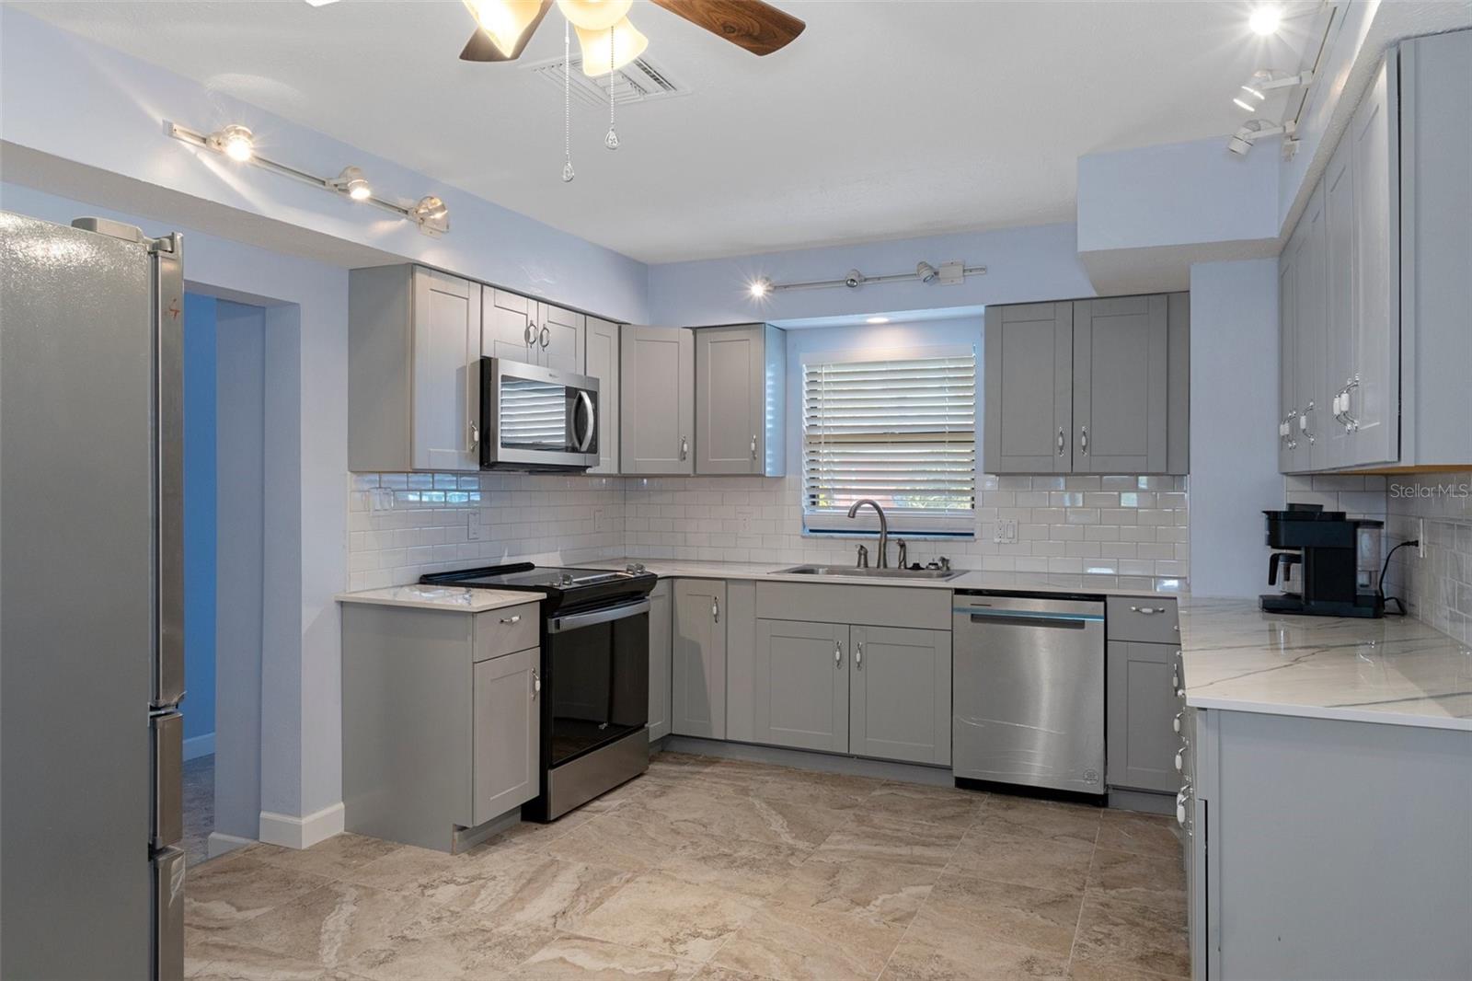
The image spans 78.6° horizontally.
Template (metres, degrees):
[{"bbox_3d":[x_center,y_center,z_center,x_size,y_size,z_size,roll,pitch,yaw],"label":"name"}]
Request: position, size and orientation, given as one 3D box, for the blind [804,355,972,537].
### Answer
[{"bbox_3d":[0.784,-0.232,4.672,0.905,0.925,0.065,0,0,23],"label":"blind"}]

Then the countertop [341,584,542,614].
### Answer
[{"bbox_3d":[-1.128,0.412,3.462,0.657,0.030,0.403,0,0,25],"label":"countertop"}]

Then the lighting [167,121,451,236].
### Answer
[{"bbox_3d":[-1.317,-1.012,2.948,0.110,0.115,1.060,0,0,25],"label":"lighting"}]

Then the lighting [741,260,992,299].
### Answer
[{"bbox_3d":[0.584,-1.012,4.301,1.170,0.110,0.110,0,0,23],"label":"lighting"}]

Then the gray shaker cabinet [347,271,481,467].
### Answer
[{"bbox_3d":[-1.261,-0.460,3.558,0.320,0.766,0.376,0,0,25],"label":"gray shaker cabinet"}]

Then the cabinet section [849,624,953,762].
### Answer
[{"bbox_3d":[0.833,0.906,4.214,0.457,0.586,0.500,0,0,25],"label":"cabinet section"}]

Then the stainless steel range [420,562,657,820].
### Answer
[{"bbox_3d":[-0.851,0.838,3.987,0.710,0.935,0.760,0,0,25],"label":"stainless steel range"}]

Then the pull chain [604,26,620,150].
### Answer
[{"bbox_3d":[-0.197,-0.644,1.430,0.026,0.207,0.022,0,0,0],"label":"pull chain"}]

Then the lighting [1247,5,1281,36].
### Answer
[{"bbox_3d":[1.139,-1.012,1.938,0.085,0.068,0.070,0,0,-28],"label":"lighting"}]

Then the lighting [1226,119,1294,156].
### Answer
[{"bbox_3d":[1.462,-0.983,2.499,0.175,0.105,0.072,0,0,25],"label":"lighting"}]

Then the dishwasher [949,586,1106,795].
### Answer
[{"bbox_3d":[1.337,0.859,4.022,0.600,0.830,0.605,0,0,25],"label":"dishwasher"}]

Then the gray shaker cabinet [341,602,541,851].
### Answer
[{"bbox_3d":[-1.128,0.868,3.473,0.640,0.876,0.376,0,0,25],"label":"gray shaker cabinet"}]

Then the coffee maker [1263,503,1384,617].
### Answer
[{"bbox_3d":[1.968,0.232,3.031,0.335,0.345,0.200,0,0,28],"label":"coffee maker"}]

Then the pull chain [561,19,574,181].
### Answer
[{"bbox_3d":[-0.280,-0.651,1.500,0.018,0.272,0.018,0,0,0],"label":"pull chain"}]

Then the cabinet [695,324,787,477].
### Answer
[{"bbox_3d":[0.026,-0.462,4.788,0.393,0.773,0.320,0,0,23],"label":"cabinet"}]

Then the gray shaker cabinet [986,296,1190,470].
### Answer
[{"bbox_3d":[1.589,-0.454,4.098,0.836,0.766,0.320,0,0,25],"label":"gray shaker cabinet"}]

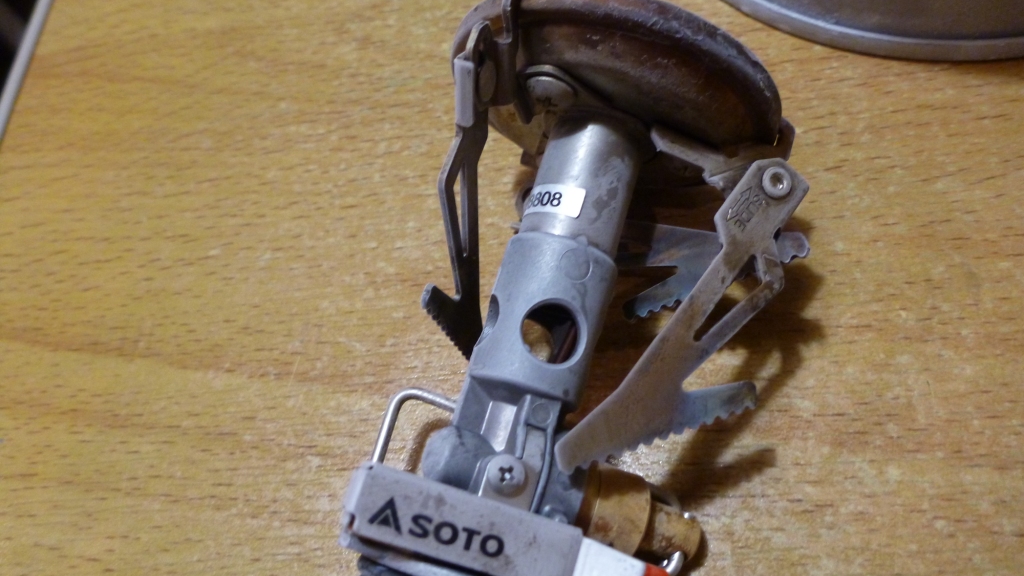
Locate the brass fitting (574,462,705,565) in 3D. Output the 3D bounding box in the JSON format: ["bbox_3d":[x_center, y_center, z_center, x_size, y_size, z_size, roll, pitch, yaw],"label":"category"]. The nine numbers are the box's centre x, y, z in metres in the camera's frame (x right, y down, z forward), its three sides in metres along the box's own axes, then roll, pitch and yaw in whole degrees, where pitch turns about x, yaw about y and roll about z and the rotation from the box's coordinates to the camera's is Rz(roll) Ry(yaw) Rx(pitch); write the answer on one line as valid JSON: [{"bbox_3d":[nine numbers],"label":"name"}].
[{"bbox_3d":[0.016,0.031,0.112,0.017,0.012,0.012,20,90,-13],"label":"brass fitting"}]

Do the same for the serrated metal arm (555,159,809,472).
[{"bbox_3d":[0.026,0.006,0.105,0.018,0.003,0.051,39,73,-6],"label":"serrated metal arm"}]

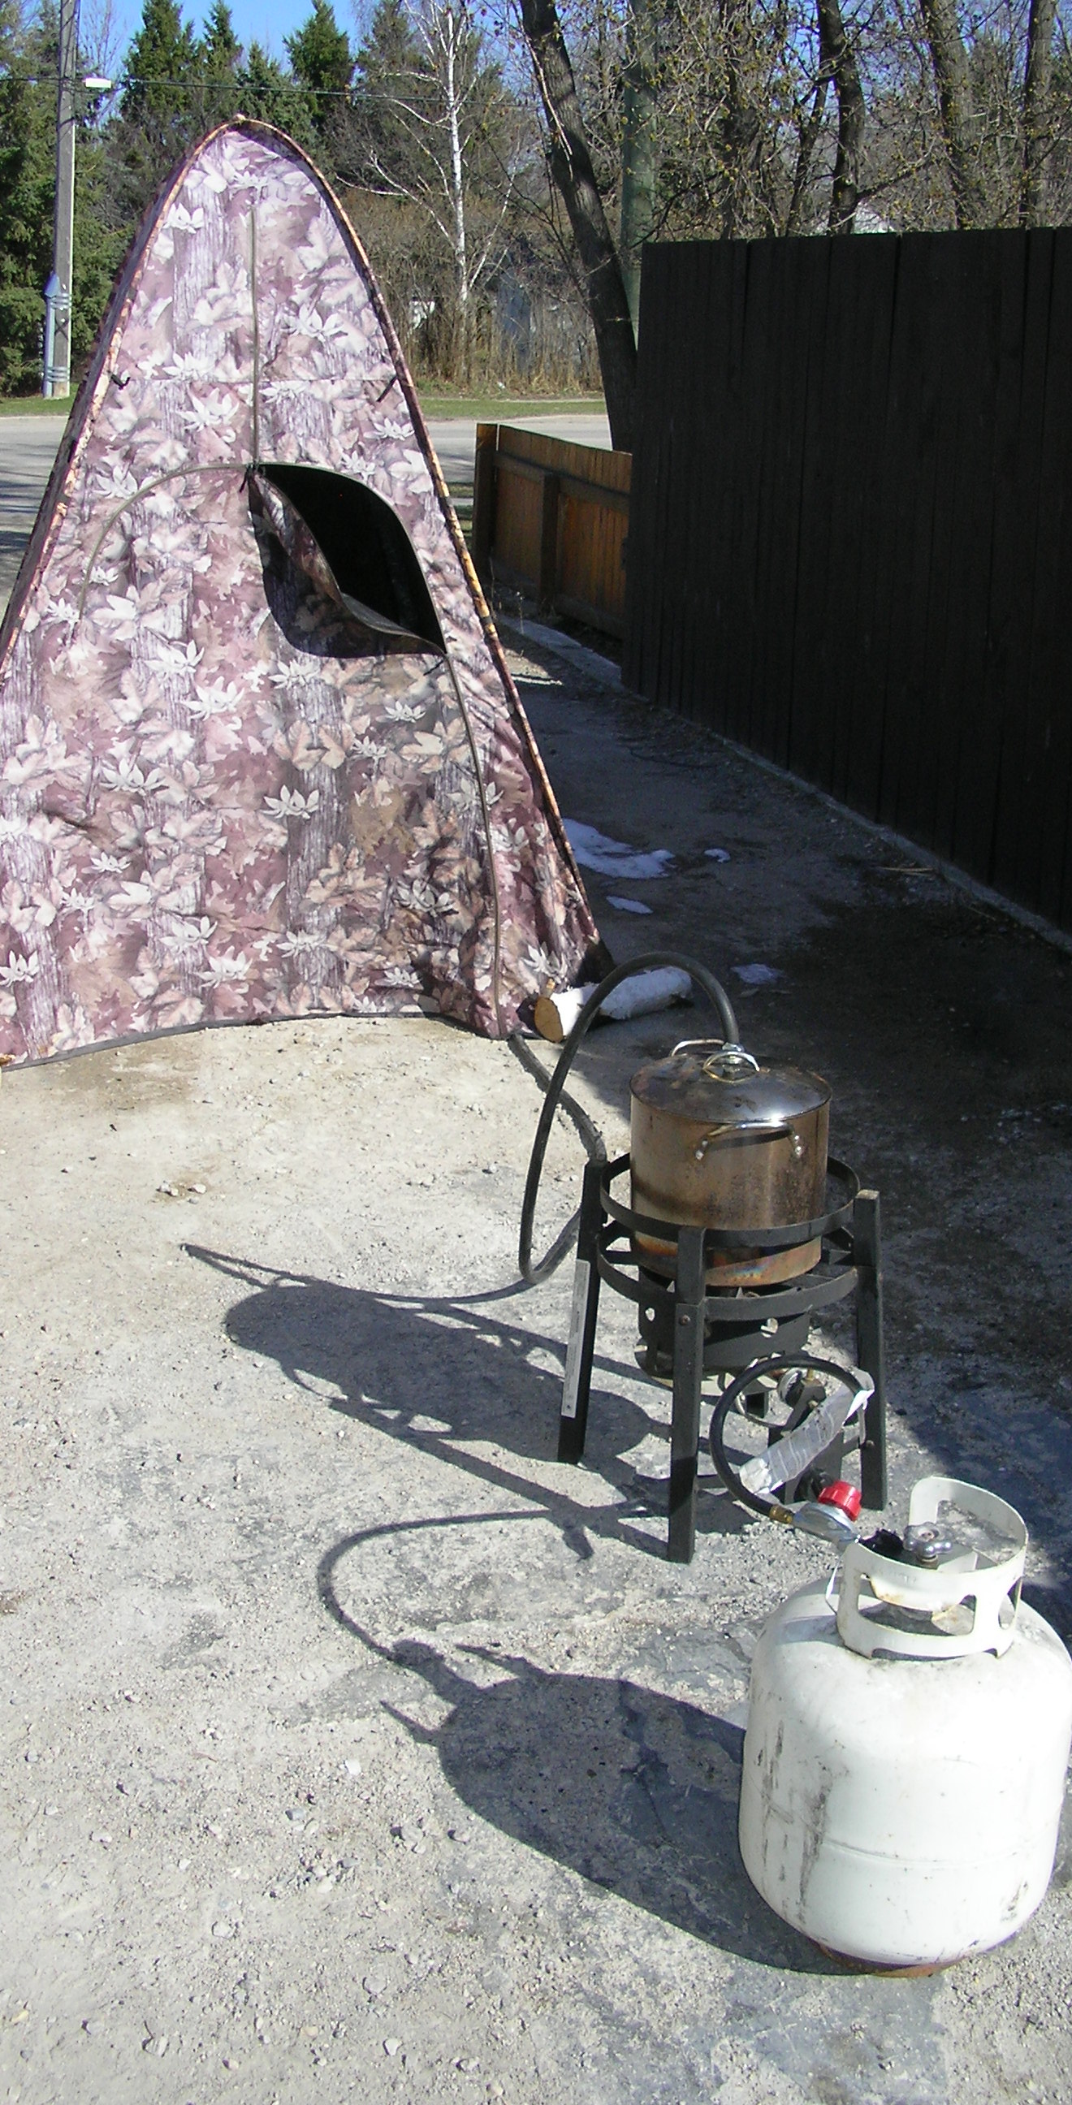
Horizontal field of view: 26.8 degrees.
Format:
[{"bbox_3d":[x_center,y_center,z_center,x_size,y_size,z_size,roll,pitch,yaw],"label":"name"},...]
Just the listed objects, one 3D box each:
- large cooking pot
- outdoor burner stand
[{"bbox_3d":[0.252,0.133,2.966,0.270,0.270,0.340,-4,18,-12],"label":"large cooking pot"},{"bbox_3d":[0.252,0.385,3.045,0.350,0.455,0.350,-9,20,-25],"label":"outdoor burner stand"}]

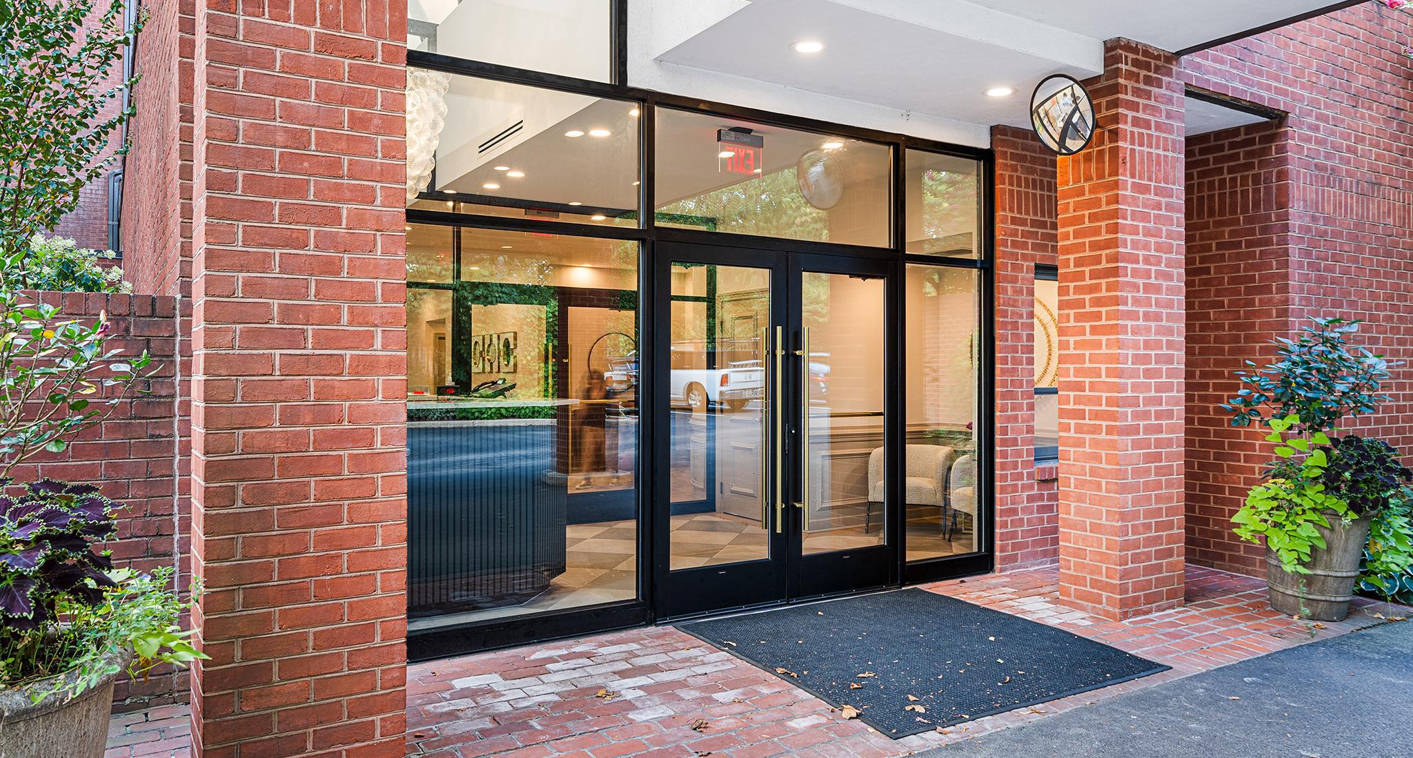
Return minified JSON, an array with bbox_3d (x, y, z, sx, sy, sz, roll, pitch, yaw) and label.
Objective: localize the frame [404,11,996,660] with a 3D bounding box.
[{"bbox_3d":[0.217,-0.137,5.660,4.019,3.030,0.150,0,0,-29],"label":"frame"}]

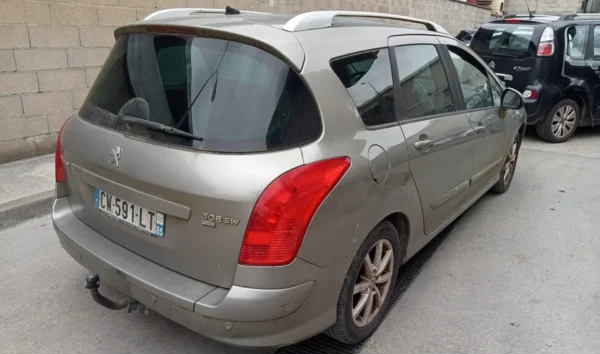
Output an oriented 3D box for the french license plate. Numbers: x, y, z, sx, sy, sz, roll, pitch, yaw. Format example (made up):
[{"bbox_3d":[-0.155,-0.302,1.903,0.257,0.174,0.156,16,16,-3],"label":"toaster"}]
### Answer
[{"bbox_3d":[-0.787,0.158,2.202,0.520,0.110,0.015,13,15,34],"label":"french license plate"}]

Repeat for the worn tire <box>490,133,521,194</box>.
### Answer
[{"bbox_3d":[1.909,-0.174,4.621,0.220,0.630,0.630,13,23,34],"label":"worn tire"}]

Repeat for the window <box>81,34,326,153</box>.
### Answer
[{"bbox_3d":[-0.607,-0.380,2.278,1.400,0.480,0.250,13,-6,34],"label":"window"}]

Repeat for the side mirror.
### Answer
[{"bbox_3d":[1.633,-0.608,3.735,0.200,0.170,0.120,13,23,34],"label":"side mirror"}]

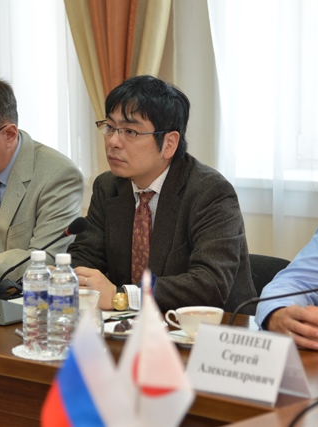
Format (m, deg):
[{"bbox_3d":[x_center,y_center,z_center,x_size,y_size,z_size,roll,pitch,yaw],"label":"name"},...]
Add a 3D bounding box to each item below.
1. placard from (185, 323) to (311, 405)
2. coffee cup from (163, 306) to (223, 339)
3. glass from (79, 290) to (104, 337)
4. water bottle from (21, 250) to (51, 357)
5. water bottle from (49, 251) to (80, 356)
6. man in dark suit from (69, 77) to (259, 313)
[{"bbox_3d":[0.152,0.264,2.452,0.210,0.114,0.108,5,7,42],"label":"placard"},{"bbox_3d":[0.076,0.240,2.948,0.125,0.066,0.102,0,5,0],"label":"coffee cup"},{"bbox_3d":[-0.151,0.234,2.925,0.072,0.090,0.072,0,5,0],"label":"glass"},{"bbox_3d":[-0.250,0.181,2.879,0.063,0.204,0.063,0,5,0],"label":"water bottle"},{"bbox_3d":[-0.198,0.184,2.840,0.063,0.204,0.063,0,5,0],"label":"water bottle"},{"bbox_3d":[-0.040,0.314,3.552,0.570,1.320,0.710,4,7,40],"label":"man in dark suit"}]

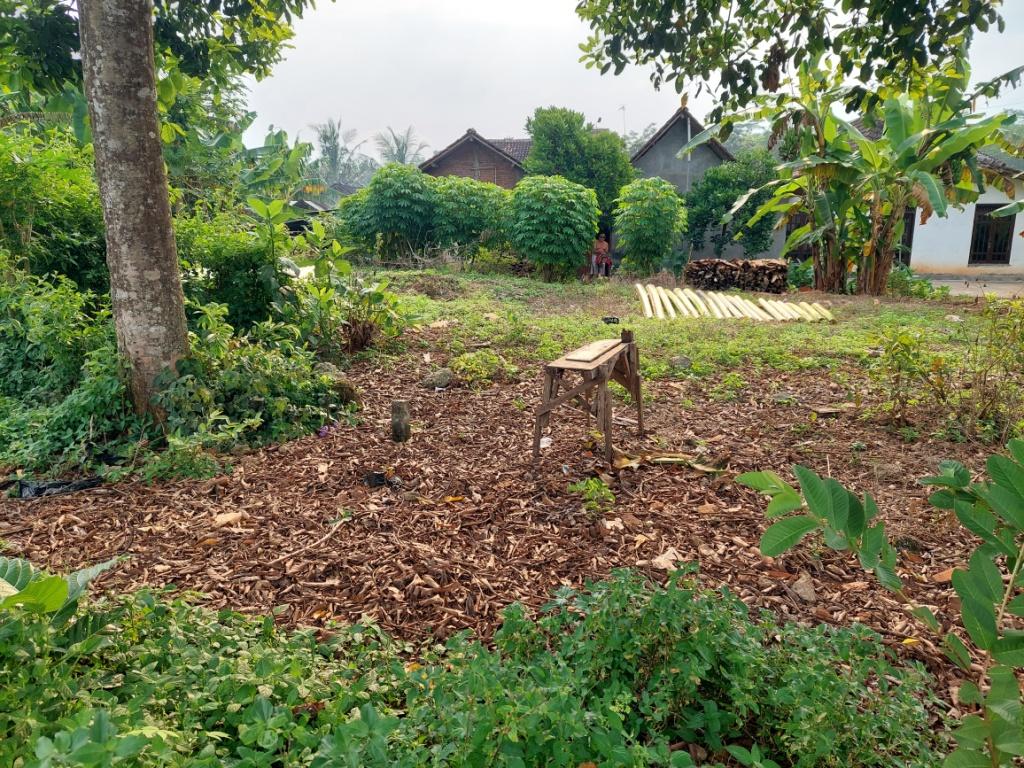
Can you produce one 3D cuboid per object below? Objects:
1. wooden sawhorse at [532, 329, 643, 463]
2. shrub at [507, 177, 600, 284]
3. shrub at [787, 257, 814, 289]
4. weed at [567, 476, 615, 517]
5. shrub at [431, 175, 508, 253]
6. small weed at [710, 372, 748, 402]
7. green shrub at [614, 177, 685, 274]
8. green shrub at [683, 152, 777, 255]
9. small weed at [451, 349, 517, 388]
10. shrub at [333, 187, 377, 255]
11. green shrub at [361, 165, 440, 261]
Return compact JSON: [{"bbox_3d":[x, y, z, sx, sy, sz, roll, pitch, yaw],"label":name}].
[{"bbox_3d":[0.553,0.039,5.048,0.530,0.770,0.830,6,14,25],"label":"wooden sawhorse"},{"bbox_3d":[1.070,-4.034,18.300,2.200,2.650,2.150,0,12,0],"label":"shrub"},{"bbox_3d":[6.728,-2.591,16.500,0.700,0.720,0.600,0,12,0],"label":"shrub"},{"bbox_3d":[0.446,0.619,3.980,0.240,0.190,0.220,0,12,0],"label":"weed"},{"bbox_3d":[-1.379,-5.252,22.000,2.500,2.600,2.200,0,12,0],"label":"shrub"},{"bbox_3d":[1.945,0.022,6.350,0.320,0.200,0.280,0,12,0],"label":"small weed"},{"bbox_3d":[3.796,-4.375,19.600,1.850,2.650,1.800,0,12,0],"label":"green shrub"},{"bbox_3d":[6.309,-5.125,20.500,2.600,3.350,2.300,0,12,0],"label":"green shrub"},{"bbox_3d":[-0.285,-0.175,7.100,0.620,0.310,0.520,0,12,0],"label":"small weed"},{"bbox_3d":[-4.896,-5.181,22.500,1.700,2.200,1.700,0,12,0],"label":"shrub"},{"bbox_3d":[-3.376,-5.163,21.500,2.300,2.900,2.200,0,12,0],"label":"green shrub"}]

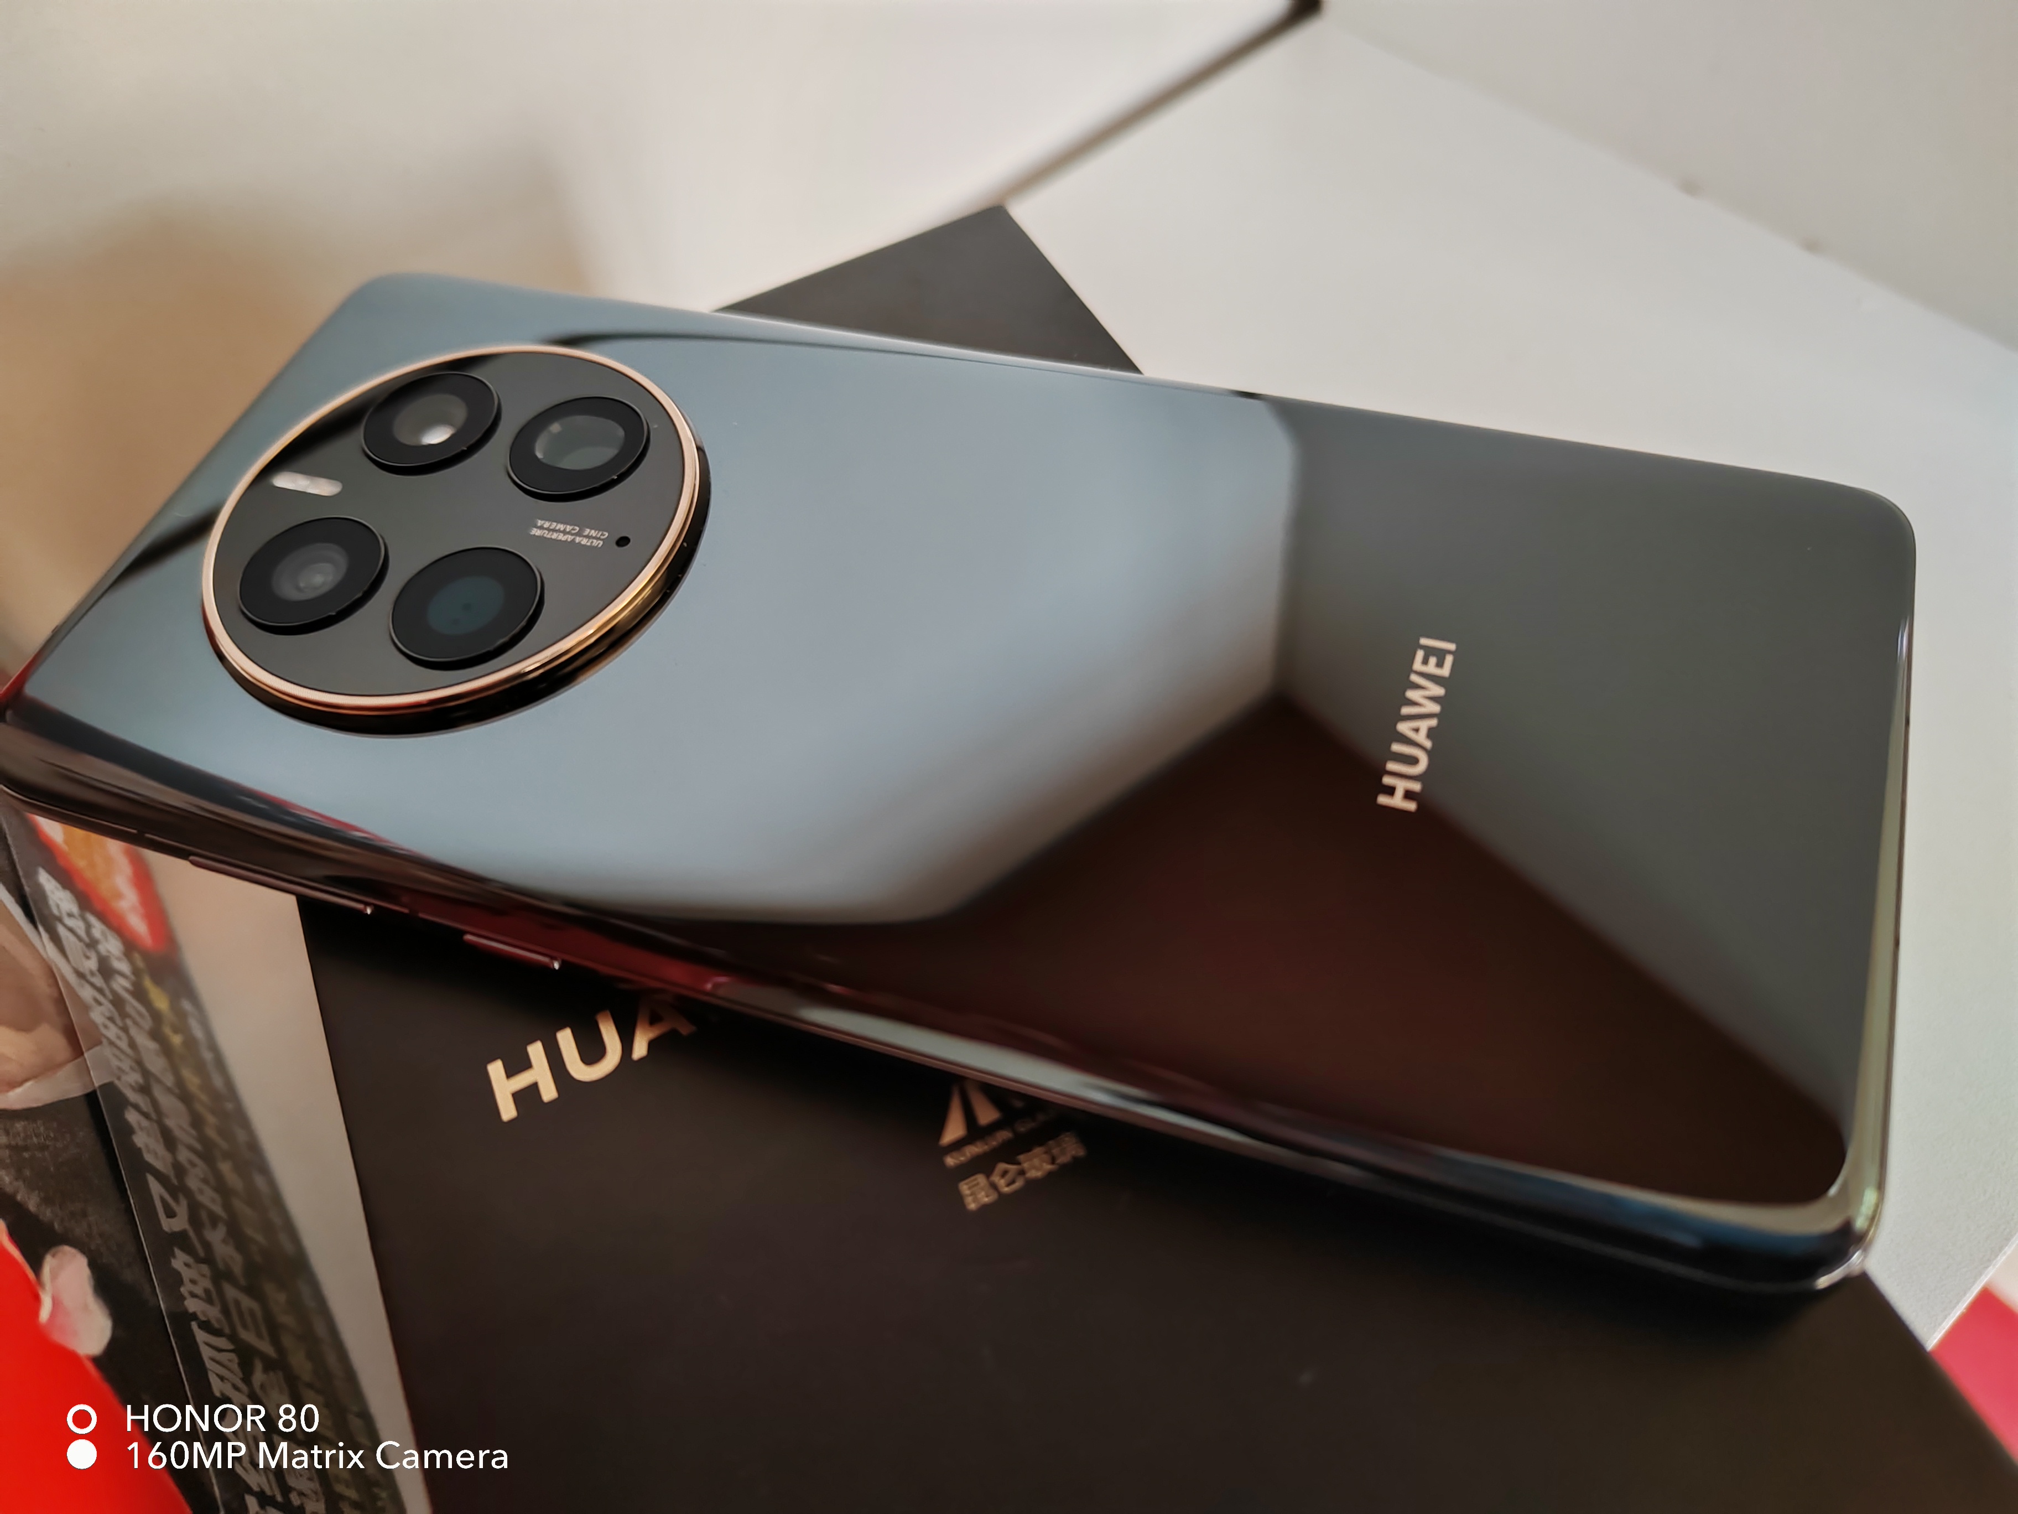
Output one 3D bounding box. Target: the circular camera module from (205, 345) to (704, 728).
[{"bbox_3d":[-0.053,-0.023,0.150,0.048,0.004,0.048,-4,53,5],"label":"circular camera module"}]

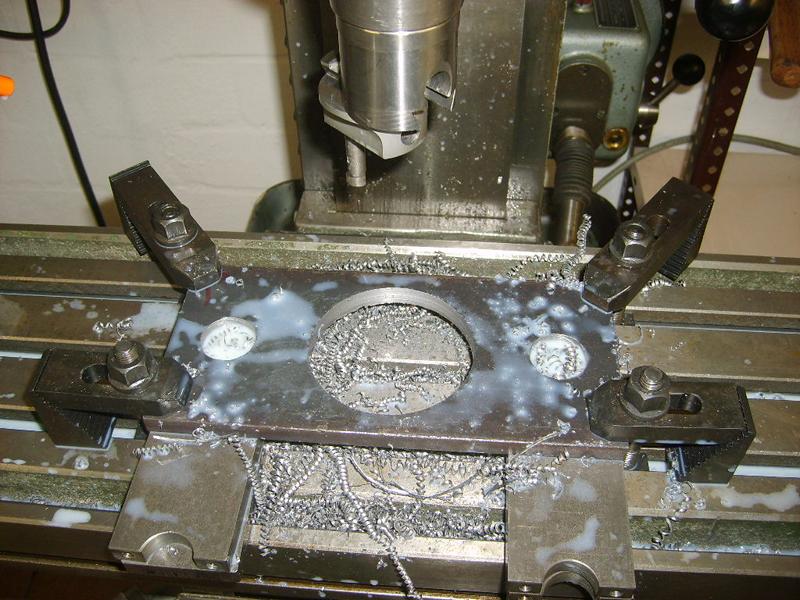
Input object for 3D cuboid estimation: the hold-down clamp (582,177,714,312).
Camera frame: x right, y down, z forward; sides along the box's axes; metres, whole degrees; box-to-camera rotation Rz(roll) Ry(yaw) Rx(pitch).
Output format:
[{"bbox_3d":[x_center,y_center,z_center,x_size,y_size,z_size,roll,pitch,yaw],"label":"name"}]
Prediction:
[{"bbox_3d":[0.143,-0.021,0.481,0.027,0.069,0.093,36,58,29],"label":"hold-down clamp"}]

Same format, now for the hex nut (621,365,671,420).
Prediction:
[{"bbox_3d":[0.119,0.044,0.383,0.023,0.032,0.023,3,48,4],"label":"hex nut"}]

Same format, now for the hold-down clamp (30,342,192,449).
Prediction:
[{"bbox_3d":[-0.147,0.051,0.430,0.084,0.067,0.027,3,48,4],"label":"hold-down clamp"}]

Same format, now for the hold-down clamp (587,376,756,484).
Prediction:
[{"bbox_3d":[0.134,0.066,0.415,0.079,0.056,0.027,3,48,4],"label":"hold-down clamp"}]

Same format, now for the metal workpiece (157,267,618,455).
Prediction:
[{"bbox_3d":[-0.005,0.030,0.448,0.247,0.013,0.111,3,48,4],"label":"metal workpiece"}]

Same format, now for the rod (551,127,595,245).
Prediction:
[{"bbox_3d":[0.124,-0.077,0.591,0.028,0.116,0.028,-1,48,8],"label":"rod"}]

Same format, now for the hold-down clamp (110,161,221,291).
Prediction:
[{"bbox_3d":[-0.139,-0.033,0.501,0.027,0.069,0.086,-31,54,-24],"label":"hold-down clamp"}]

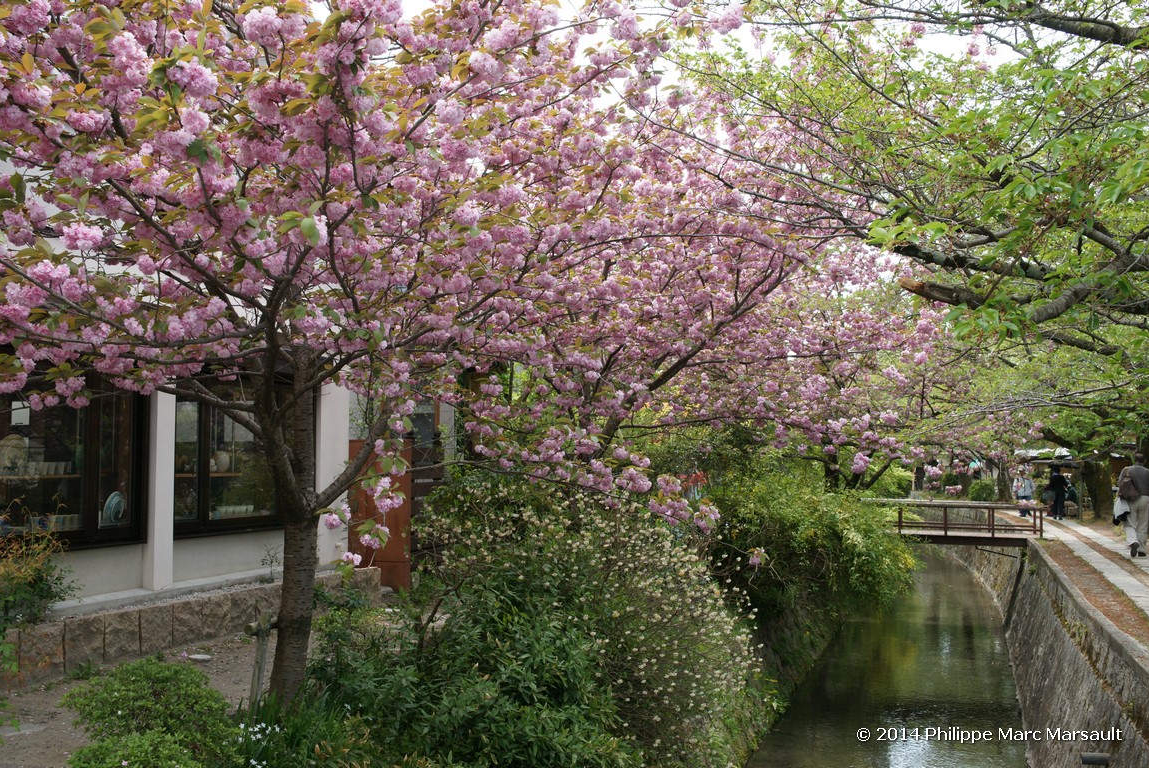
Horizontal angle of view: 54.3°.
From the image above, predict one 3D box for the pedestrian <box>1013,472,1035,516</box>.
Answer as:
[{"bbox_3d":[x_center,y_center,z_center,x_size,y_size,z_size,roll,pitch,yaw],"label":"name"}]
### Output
[{"bbox_3d":[14.653,3.506,36.500,0.620,1.680,0.420,-2,-5,21],"label":"pedestrian"}]

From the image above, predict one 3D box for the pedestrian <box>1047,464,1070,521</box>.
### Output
[{"bbox_3d":[14.703,3.314,34.000,0.580,1.640,0.420,-4,-6,38],"label":"pedestrian"}]

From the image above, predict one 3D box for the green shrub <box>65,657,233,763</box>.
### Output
[{"bbox_3d":[-2.127,1.629,5.600,0.900,0.500,0.850,1,-5,-18],"label":"green shrub"}]

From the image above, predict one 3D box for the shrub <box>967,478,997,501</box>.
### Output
[{"bbox_3d":[18.592,4.935,51.000,1.200,1.120,1.150,-2,-5,22],"label":"shrub"}]

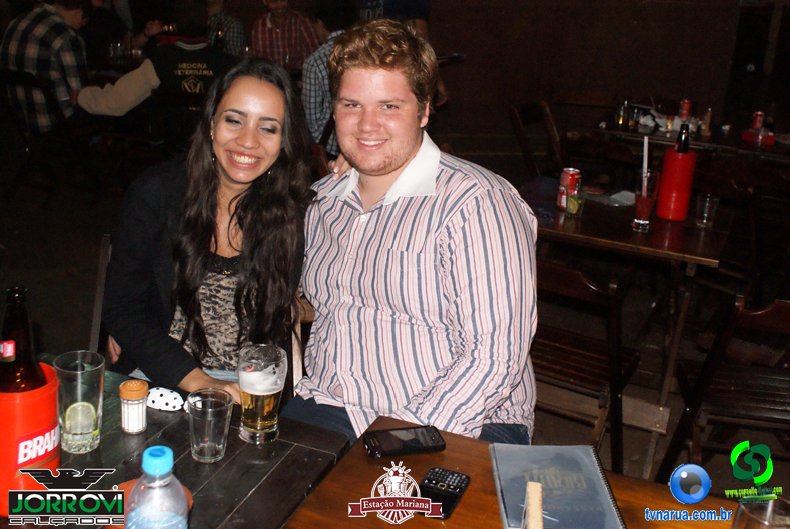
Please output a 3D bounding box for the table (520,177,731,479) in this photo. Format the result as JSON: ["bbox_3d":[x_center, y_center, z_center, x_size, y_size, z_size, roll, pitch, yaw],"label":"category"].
[{"bbox_3d":[0.739,0.186,3.037,0.660,0.750,0.740,12,19,19],"label":"table"}]

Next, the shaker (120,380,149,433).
[{"bbox_3d":[-0.392,0.211,1.288,0.045,0.080,0.045,6,18,0],"label":"shaker"}]

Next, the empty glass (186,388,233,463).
[{"bbox_3d":[-0.269,0.234,1.236,0.066,0.091,0.066,6,18,0],"label":"empty glass"}]

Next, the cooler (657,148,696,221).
[{"bbox_3d":[0.972,-0.271,2.935,0.112,0.222,0.112,6,18,0],"label":"cooler"}]

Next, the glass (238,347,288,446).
[{"bbox_3d":[-0.202,0.197,1.297,0.074,0.136,0.074,6,18,0],"label":"glass"}]

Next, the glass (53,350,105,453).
[{"bbox_3d":[-0.452,0.198,1.228,0.078,0.130,0.078,6,18,0],"label":"glass"}]

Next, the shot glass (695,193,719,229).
[{"bbox_3d":[1.059,-0.184,2.901,0.072,0.094,0.072,6,18,0],"label":"shot glass"}]

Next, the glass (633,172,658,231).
[{"bbox_3d":[0.799,-0.200,2.739,0.074,0.177,0.074,6,18,0],"label":"glass"}]

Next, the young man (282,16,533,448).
[{"bbox_3d":[-0.077,0.265,1.564,0.560,1.365,0.660,12,19,18],"label":"young man"}]

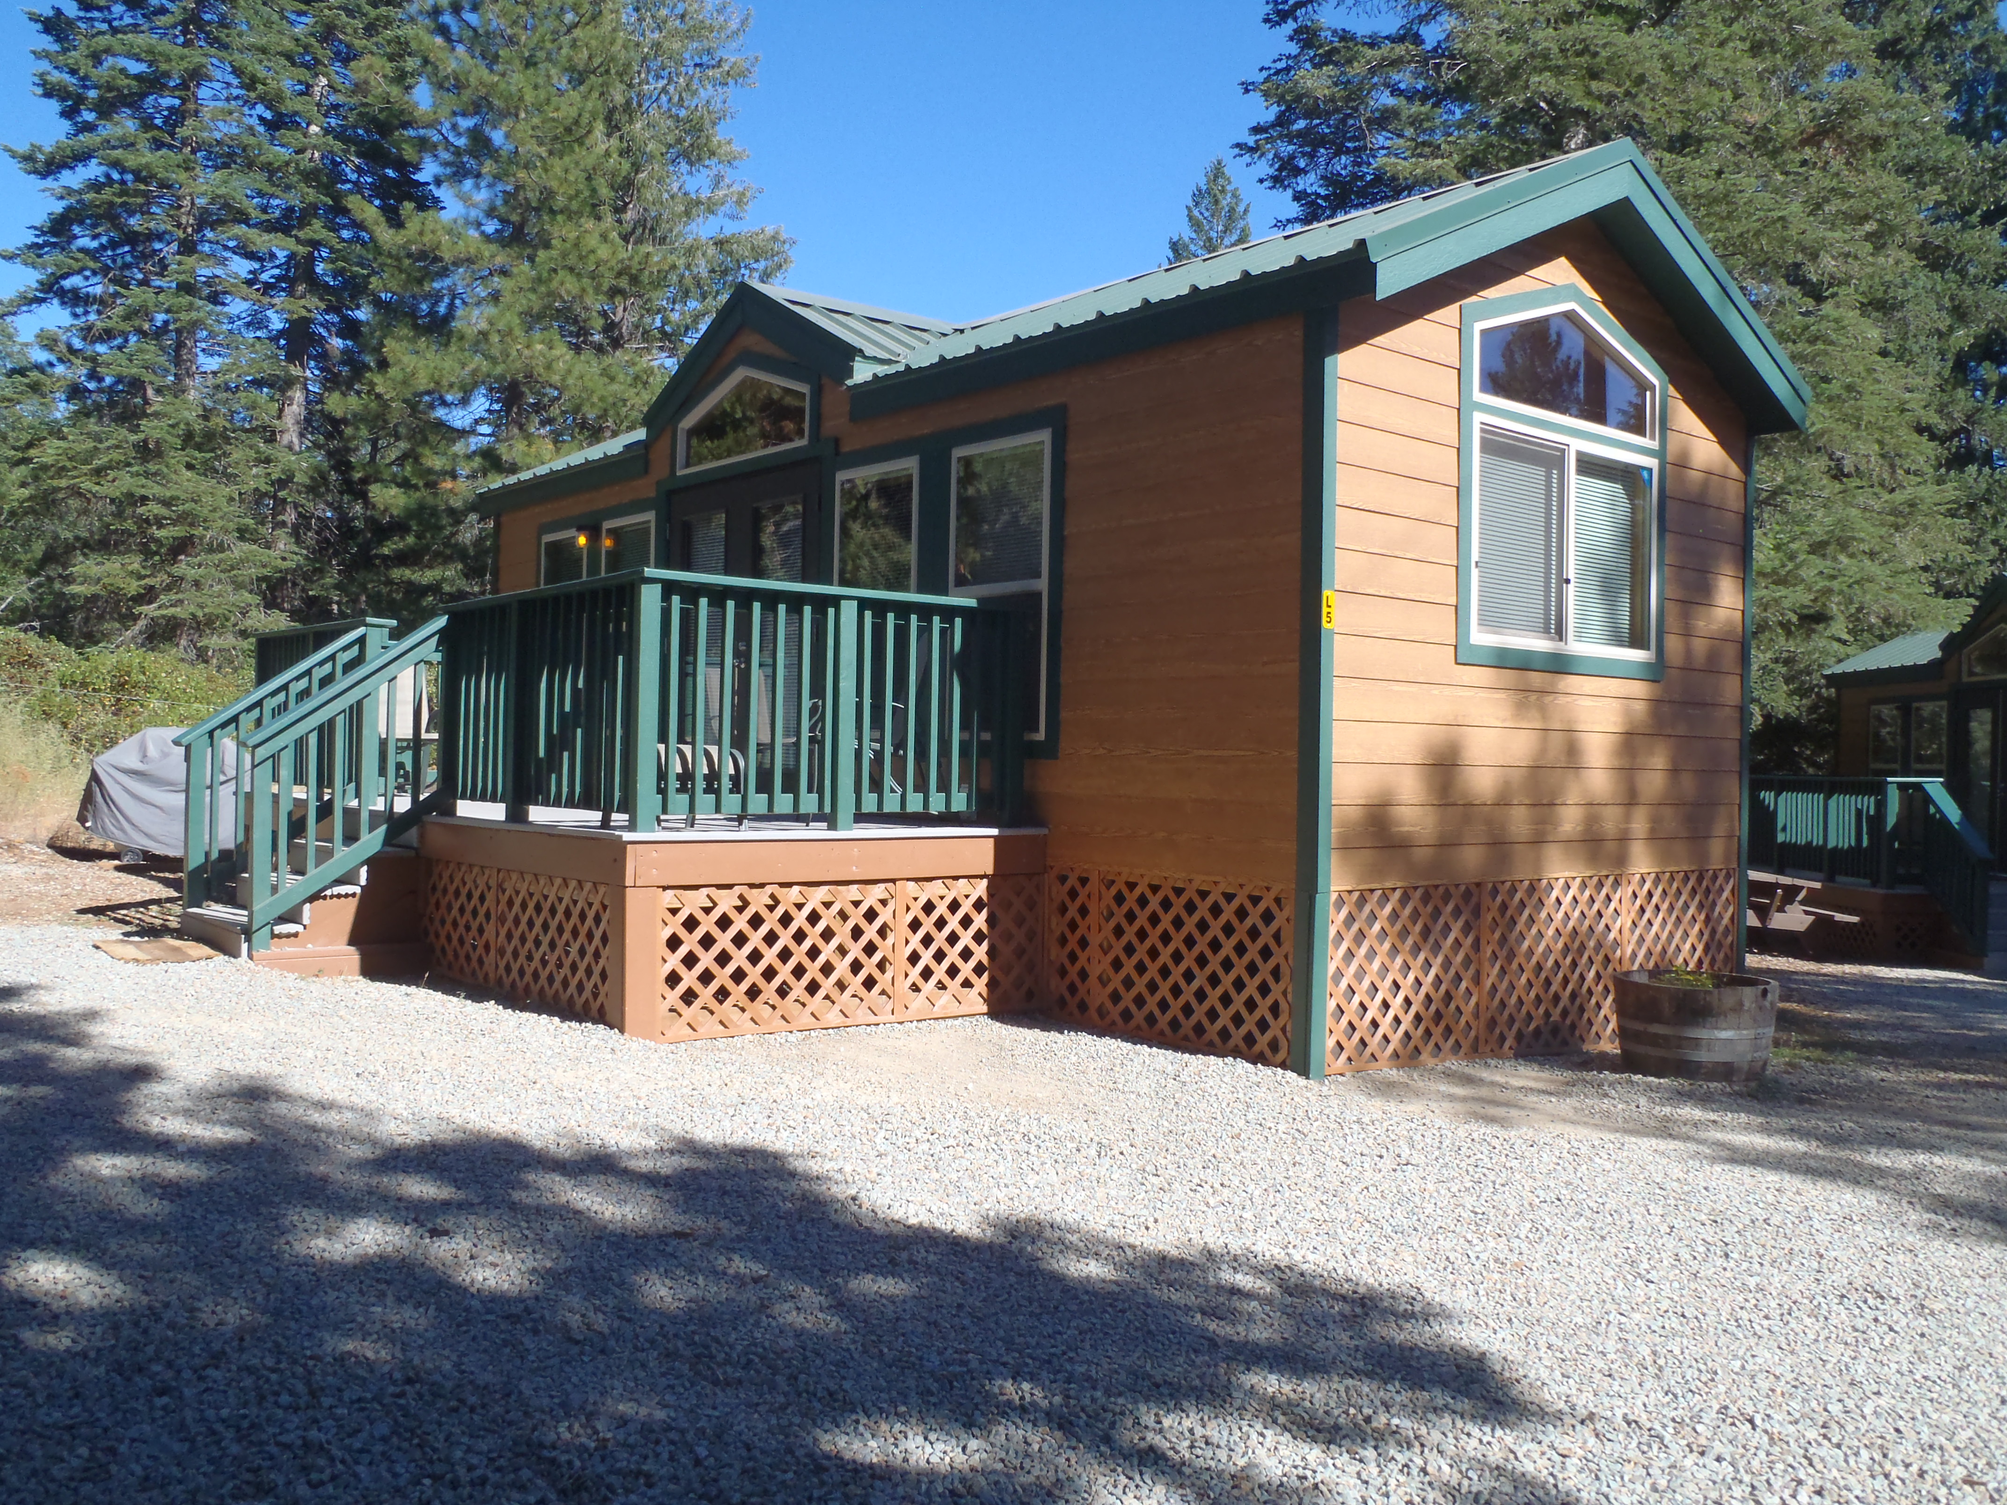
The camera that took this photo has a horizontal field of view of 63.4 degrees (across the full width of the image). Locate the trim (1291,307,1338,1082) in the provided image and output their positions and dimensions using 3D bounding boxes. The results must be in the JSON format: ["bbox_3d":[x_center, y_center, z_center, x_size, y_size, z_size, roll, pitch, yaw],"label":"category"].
[{"bbox_3d":[1.275,-0.244,6.666,0.092,3.161,0.172,1,0,-41],"label":"trim"}]

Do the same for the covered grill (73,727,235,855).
[{"bbox_3d":[-6.945,0.336,13.502,1.220,1.140,0.620,1,0,-41],"label":"covered grill"}]

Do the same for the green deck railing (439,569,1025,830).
[{"bbox_3d":[-1.296,-0.190,7.833,2.112,1.036,2.053,1,0,-41],"label":"green deck railing"}]

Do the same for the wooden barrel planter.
[{"bbox_3d":[2.989,1.193,7.019,0.710,0.420,0.710,1,0,0],"label":"wooden barrel planter"}]

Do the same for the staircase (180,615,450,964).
[{"bbox_3d":[-3.440,0.126,8.041,0.931,1.643,1.162,1,0,-41],"label":"staircase"}]

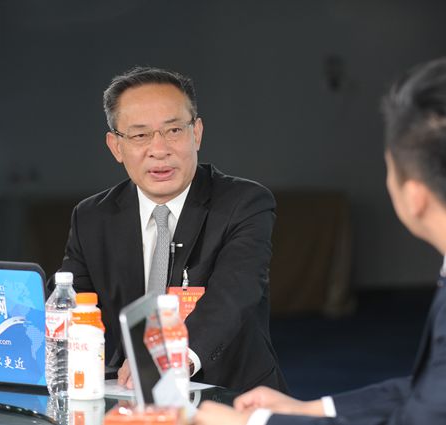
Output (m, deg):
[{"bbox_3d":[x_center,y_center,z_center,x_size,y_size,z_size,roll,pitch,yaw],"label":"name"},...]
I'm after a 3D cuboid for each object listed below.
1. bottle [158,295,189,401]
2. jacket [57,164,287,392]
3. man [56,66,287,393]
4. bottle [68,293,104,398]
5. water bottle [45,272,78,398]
[{"bbox_3d":[-0.090,0.246,3.280,0.067,0.215,0.067,0,4,0],"label":"bottle"},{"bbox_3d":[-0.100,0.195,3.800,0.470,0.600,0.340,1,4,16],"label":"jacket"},{"bbox_3d":[-0.099,0.365,3.750,0.510,1.280,0.700,1,4,16],"label":"man"},{"bbox_3d":[-0.247,0.244,3.550,0.068,0.192,0.068,0,4,0],"label":"bottle"},{"bbox_3d":[-0.292,0.224,3.590,0.067,0.226,0.067,0,4,0],"label":"water bottle"}]

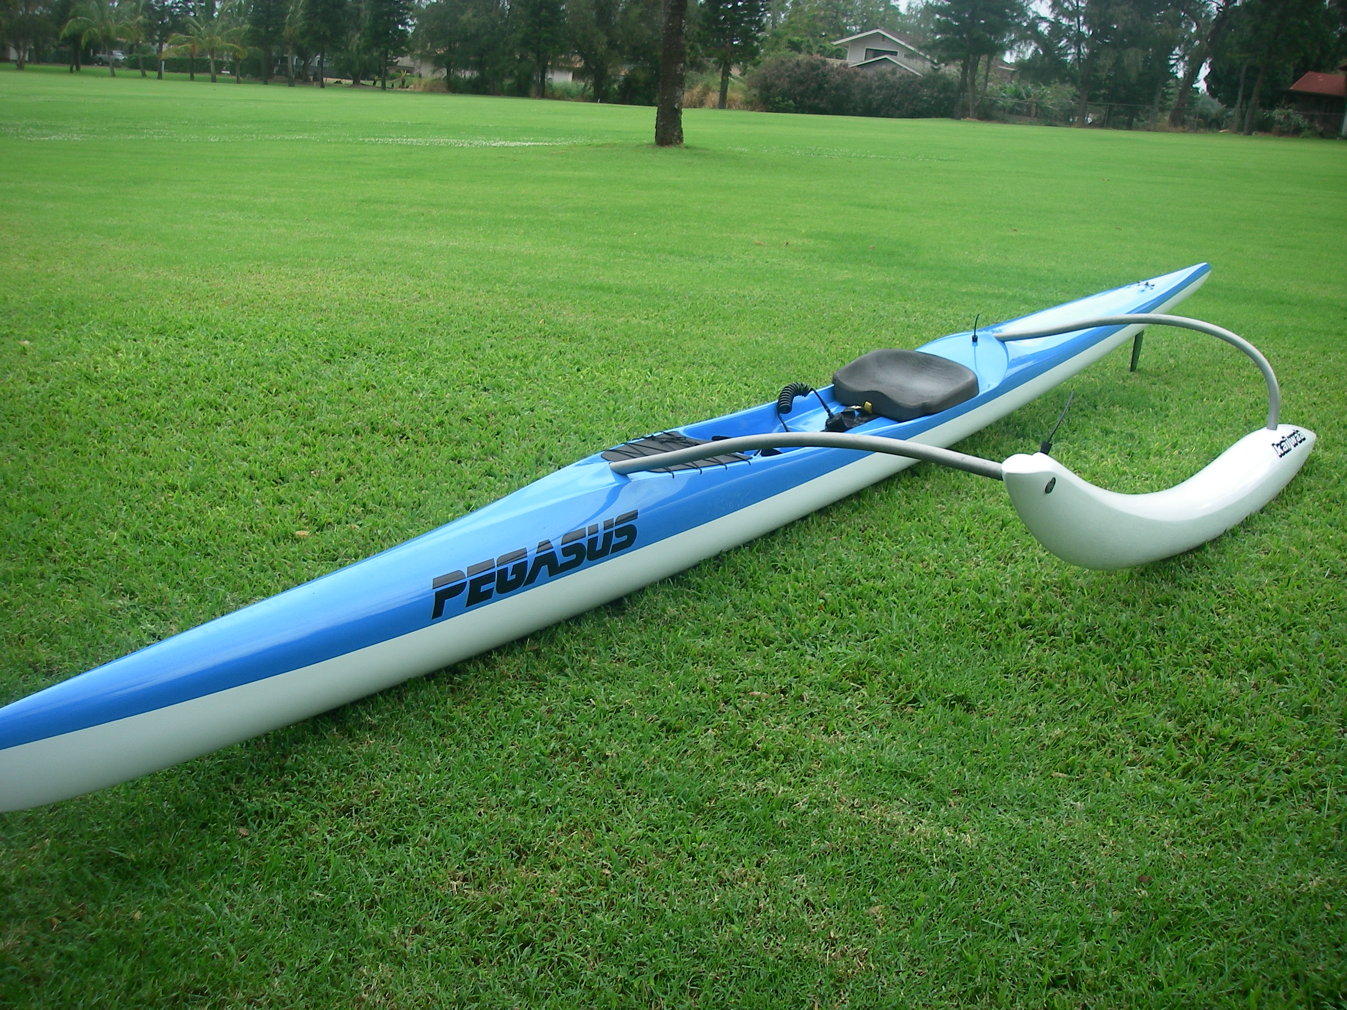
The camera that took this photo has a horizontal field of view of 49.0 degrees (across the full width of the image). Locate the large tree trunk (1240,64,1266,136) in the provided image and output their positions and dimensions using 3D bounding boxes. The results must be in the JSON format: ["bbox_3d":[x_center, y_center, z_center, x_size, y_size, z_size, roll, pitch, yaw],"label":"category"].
[{"bbox_3d":[31.007,-21.702,79.000,0.750,3.713,0.500,9,17,19],"label":"large tree trunk"}]

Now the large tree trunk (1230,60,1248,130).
[{"bbox_3d":[31.750,-23.038,83.000,0.450,3.788,0.450,8,17,19],"label":"large tree trunk"}]

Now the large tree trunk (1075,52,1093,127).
[{"bbox_3d":[23.038,-23.333,83.000,0.600,4.014,0.600,7,16,14],"label":"large tree trunk"}]

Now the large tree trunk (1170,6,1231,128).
[{"bbox_3d":[30.633,-25.492,86.000,2.400,6.679,1.300,8,17,17],"label":"large tree trunk"}]

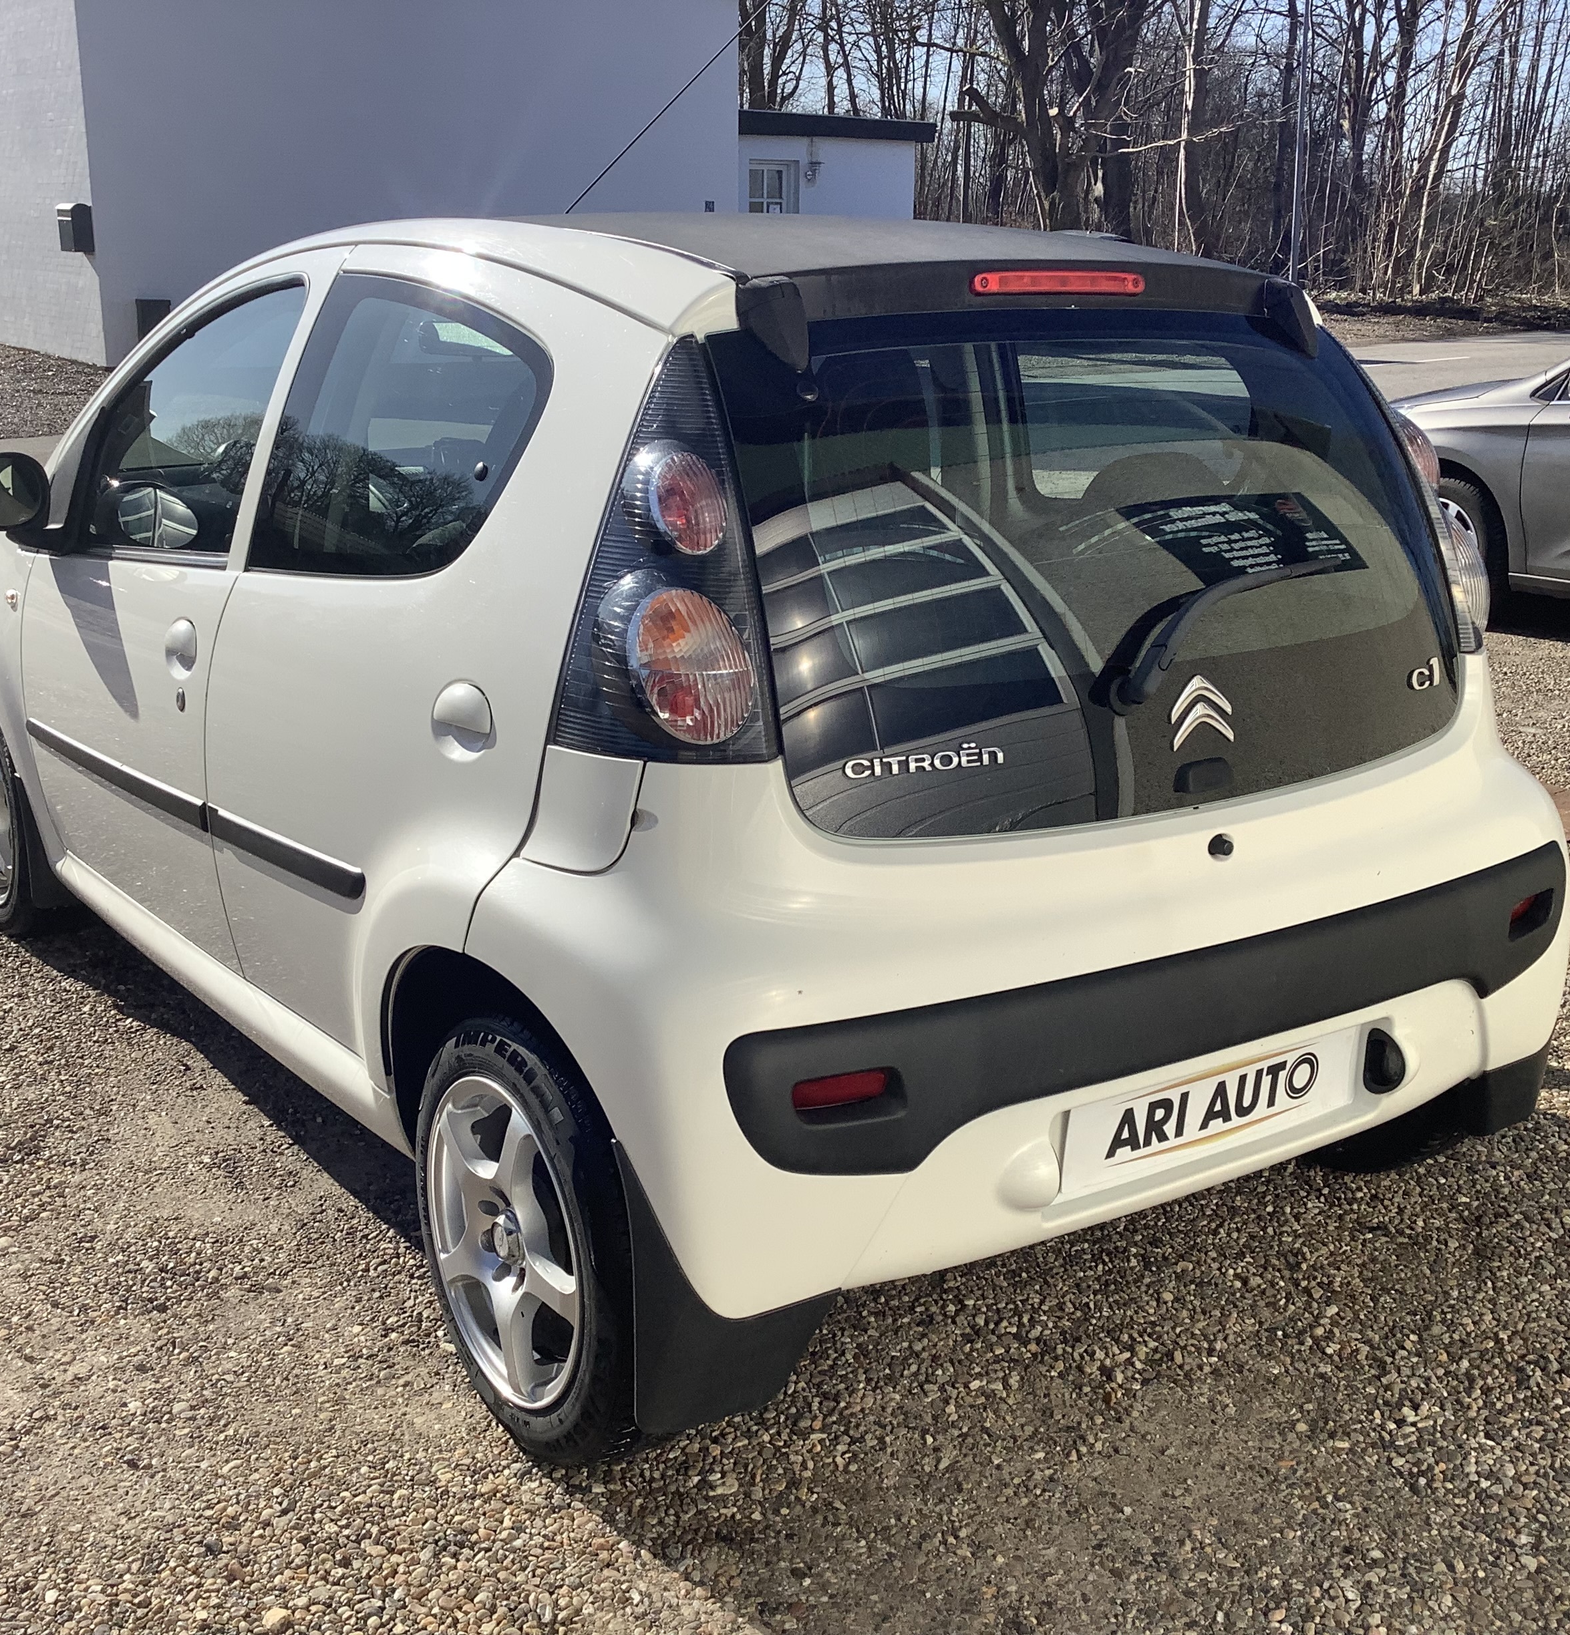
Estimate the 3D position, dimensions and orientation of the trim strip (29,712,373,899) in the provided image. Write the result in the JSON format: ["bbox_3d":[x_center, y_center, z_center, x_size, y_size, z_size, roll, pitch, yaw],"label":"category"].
[{"bbox_3d":[-0.958,-0.048,3.005,0.030,0.045,1.550,-10,15,-34],"label":"trim strip"}]

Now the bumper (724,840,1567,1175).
[{"bbox_3d":[0.515,0.208,2.349,1.390,0.195,0.130,-10,18,-34],"label":"bumper"}]

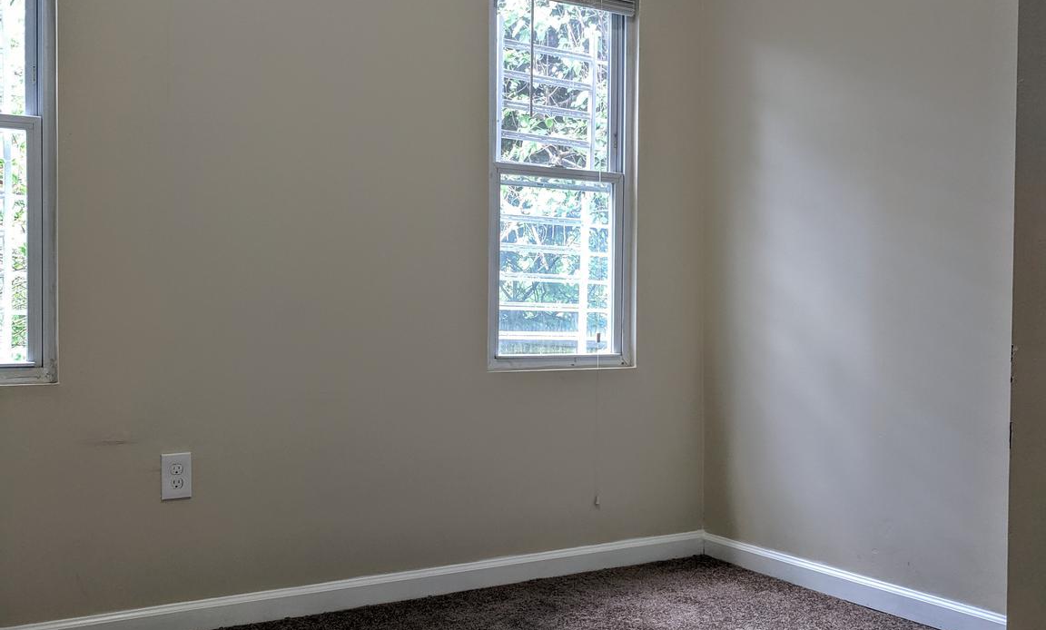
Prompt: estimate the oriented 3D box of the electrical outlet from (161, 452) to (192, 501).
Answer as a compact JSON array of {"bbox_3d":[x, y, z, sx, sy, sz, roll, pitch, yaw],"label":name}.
[{"bbox_3d":[-0.945,0.440,2.858,0.077,0.122,0.008,0,1,-31],"label":"electrical outlet"}]

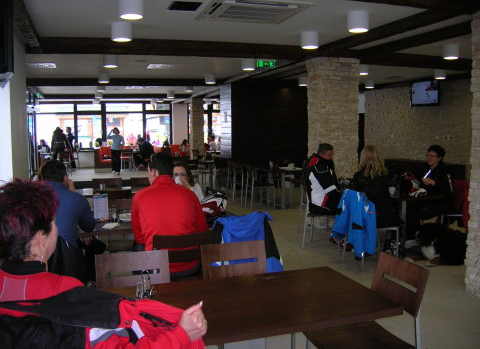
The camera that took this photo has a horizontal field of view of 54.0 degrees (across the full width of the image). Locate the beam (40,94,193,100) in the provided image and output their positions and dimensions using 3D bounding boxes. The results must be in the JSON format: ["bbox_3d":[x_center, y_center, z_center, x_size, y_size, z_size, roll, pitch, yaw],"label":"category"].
[{"bbox_3d":[-4.224,-2.725,16.469,5.009,0.160,0.280,-3,6,-18],"label":"beam"}]

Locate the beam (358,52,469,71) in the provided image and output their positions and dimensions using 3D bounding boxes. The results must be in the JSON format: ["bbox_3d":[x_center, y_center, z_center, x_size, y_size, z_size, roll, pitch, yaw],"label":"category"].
[{"bbox_3d":[3.009,-1.919,7.985,2.550,0.175,0.320,-2,6,-18],"label":"beam"}]

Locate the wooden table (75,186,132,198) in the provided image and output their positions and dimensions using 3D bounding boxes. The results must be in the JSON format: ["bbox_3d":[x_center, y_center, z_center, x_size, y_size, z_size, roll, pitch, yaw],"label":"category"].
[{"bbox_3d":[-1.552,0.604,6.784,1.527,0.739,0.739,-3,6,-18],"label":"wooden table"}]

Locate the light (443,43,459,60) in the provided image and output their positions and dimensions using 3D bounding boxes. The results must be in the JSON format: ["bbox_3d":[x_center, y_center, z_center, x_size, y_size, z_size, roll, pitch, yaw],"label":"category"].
[{"bbox_3d":[3.007,-1.740,6.691,0.214,0.175,0.214,-3,6,-18],"label":"light"}]

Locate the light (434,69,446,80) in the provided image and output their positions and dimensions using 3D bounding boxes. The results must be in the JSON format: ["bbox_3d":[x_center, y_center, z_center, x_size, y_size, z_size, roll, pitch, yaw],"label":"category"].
[{"bbox_3d":[4.092,-2.050,9.616,0.225,0.205,0.225,-2,6,-18],"label":"light"}]

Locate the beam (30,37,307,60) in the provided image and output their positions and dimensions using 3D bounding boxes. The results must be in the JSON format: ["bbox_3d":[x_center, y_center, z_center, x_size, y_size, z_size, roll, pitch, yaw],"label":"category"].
[{"bbox_3d":[-0.854,-1.713,6.460,3.735,0.155,0.300,-3,6,-18],"label":"beam"}]

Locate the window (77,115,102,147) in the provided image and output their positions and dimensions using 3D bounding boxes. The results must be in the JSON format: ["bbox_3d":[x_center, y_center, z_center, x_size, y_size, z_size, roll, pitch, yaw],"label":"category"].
[{"bbox_3d":[-6.218,-1.762,19.467,1.080,1.370,0.100,-2,6,-18],"label":"window"}]

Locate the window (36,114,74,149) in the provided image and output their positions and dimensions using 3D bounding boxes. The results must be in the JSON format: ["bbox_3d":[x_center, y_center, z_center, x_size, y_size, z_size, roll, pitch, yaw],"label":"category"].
[{"bbox_3d":[-7.455,-1.734,19.069,1.520,1.470,0.100,-2,6,-18],"label":"window"}]

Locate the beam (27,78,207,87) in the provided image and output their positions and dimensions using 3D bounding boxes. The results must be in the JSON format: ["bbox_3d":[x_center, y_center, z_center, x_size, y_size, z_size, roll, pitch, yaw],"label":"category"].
[{"bbox_3d":[-2.809,-2.198,11.152,4.531,0.197,0.246,-3,6,-18],"label":"beam"}]

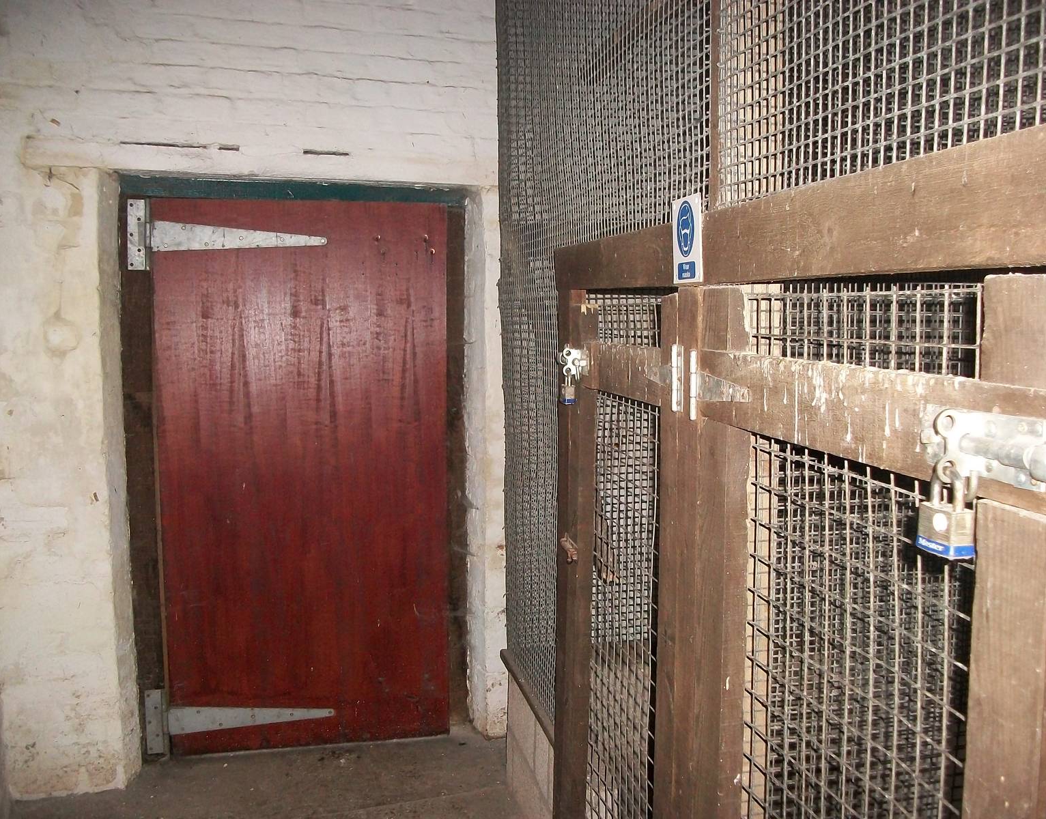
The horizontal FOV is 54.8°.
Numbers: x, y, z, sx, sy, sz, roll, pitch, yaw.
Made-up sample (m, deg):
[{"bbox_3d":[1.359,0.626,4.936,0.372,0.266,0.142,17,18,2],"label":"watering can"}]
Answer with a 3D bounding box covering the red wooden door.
[{"bbox_3d":[-0.786,0.257,3.704,1.025,2.002,0.050,-1,6,-10],"label":"red wooden door"}]

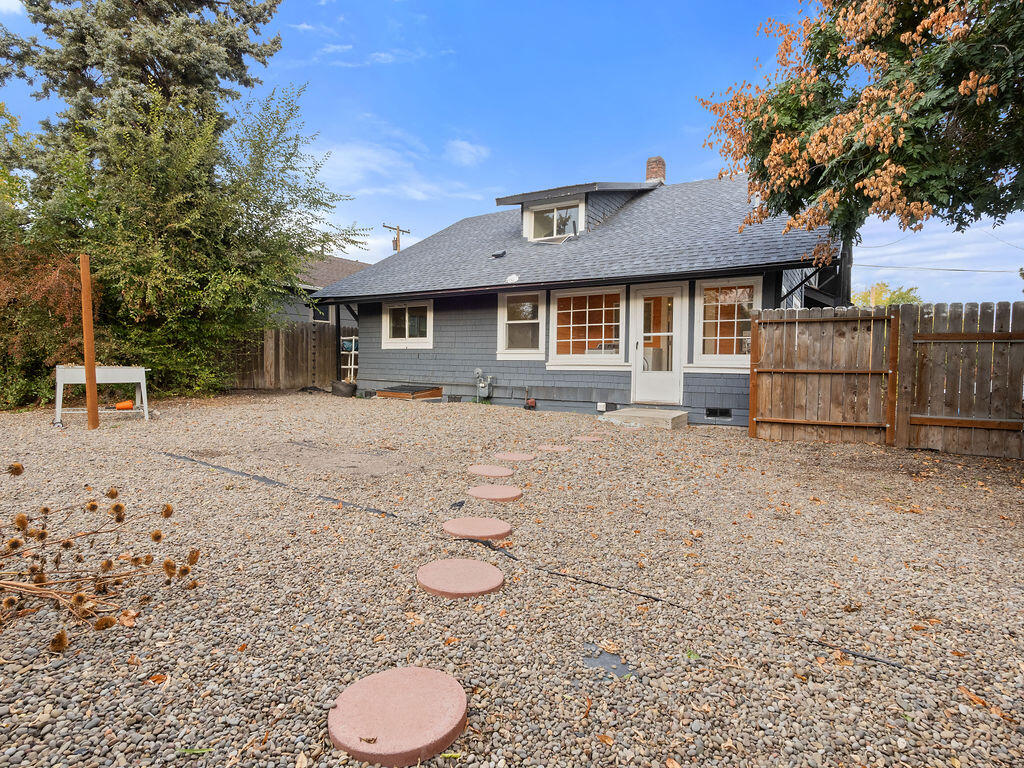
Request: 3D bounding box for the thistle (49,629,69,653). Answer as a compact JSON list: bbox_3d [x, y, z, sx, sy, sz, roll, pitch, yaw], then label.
[{"bbox_3d":[-1.813,1.030,2.132,0.065,0.065,0.065,3,4,37],"label":"thistle"}]

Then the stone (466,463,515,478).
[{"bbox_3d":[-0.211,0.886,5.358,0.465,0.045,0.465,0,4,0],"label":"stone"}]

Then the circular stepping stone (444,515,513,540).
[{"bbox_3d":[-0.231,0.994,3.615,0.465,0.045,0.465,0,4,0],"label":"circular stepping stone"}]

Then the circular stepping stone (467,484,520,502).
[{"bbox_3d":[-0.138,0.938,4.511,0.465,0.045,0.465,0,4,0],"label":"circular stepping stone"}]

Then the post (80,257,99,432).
[{"bbox_3d":[-6.127,-0.594,7.724,0.100,2.521,0.100,2,4,30],"label":"post"}]

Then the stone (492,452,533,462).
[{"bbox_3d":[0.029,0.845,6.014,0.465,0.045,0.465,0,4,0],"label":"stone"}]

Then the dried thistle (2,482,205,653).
[{"bbox_3d":[-2.200,0.852,2.750,1.050,0.360,1.150,-3,5,-38],"label":"dried thistle"}]

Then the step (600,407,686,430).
[{"bbox_3d":[2.321,0.592,9.237,1.130,0.185,1.000,2,4,30],"label":"step"}]

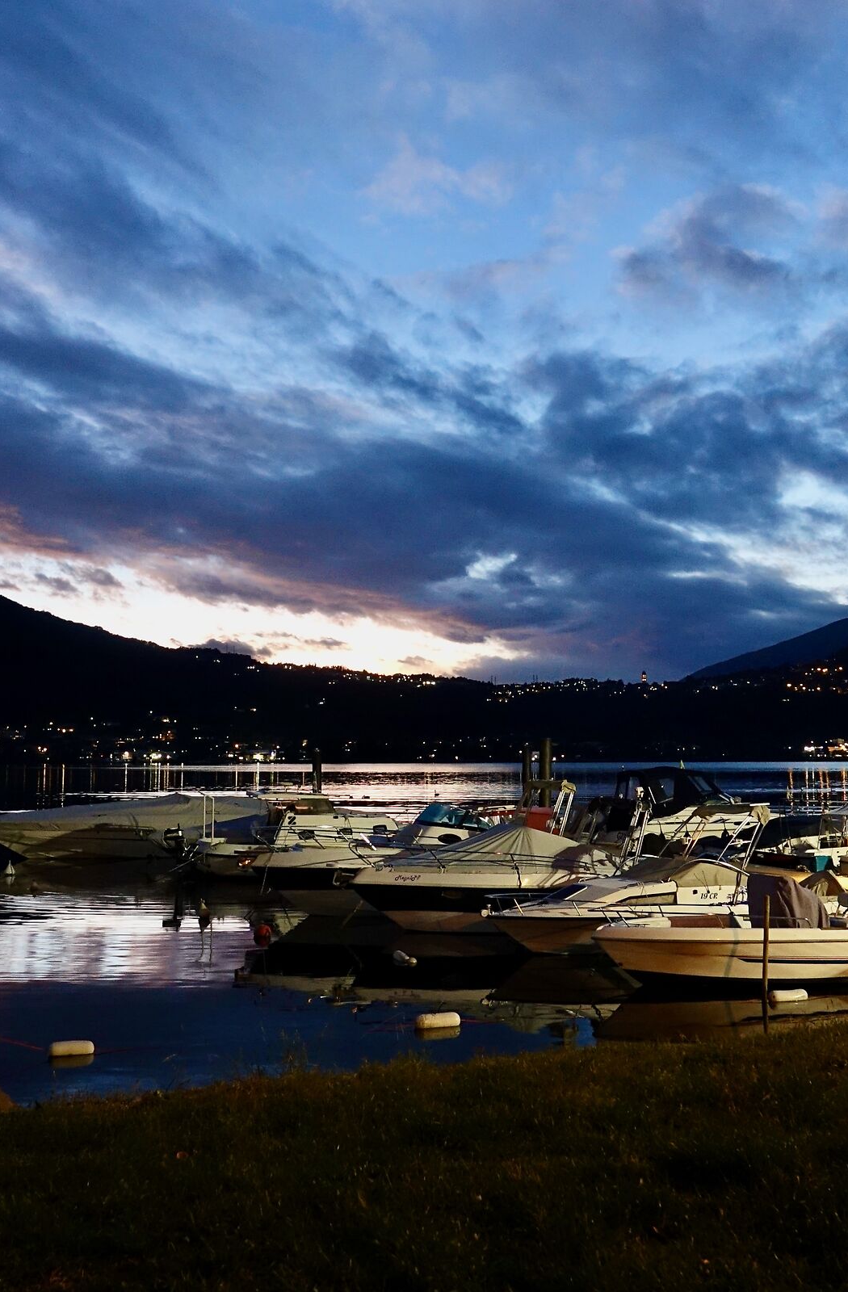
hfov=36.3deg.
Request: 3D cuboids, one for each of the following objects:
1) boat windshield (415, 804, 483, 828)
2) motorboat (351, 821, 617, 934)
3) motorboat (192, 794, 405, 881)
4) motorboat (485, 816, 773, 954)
[{"bbox_3d":[0.520,3.312,25.104,1.000,0.450,1.800,1,-5,-14],"label":"boat windshield"},{"bbox_3d":[1.813,4.088,22.653,6.050,1.770,2.300,1,-5,-14],"label":"motorboat"},{"bbox_3d":[-2.757,4.909,33.439,6.300,2.100,2.300,1,-5,-14],"label":"motorboat"},{"bbox_3d":[3.669,3.694,20.015,5.600,2.100,2.200,1,-5,-14],"label":"motorboat"}]

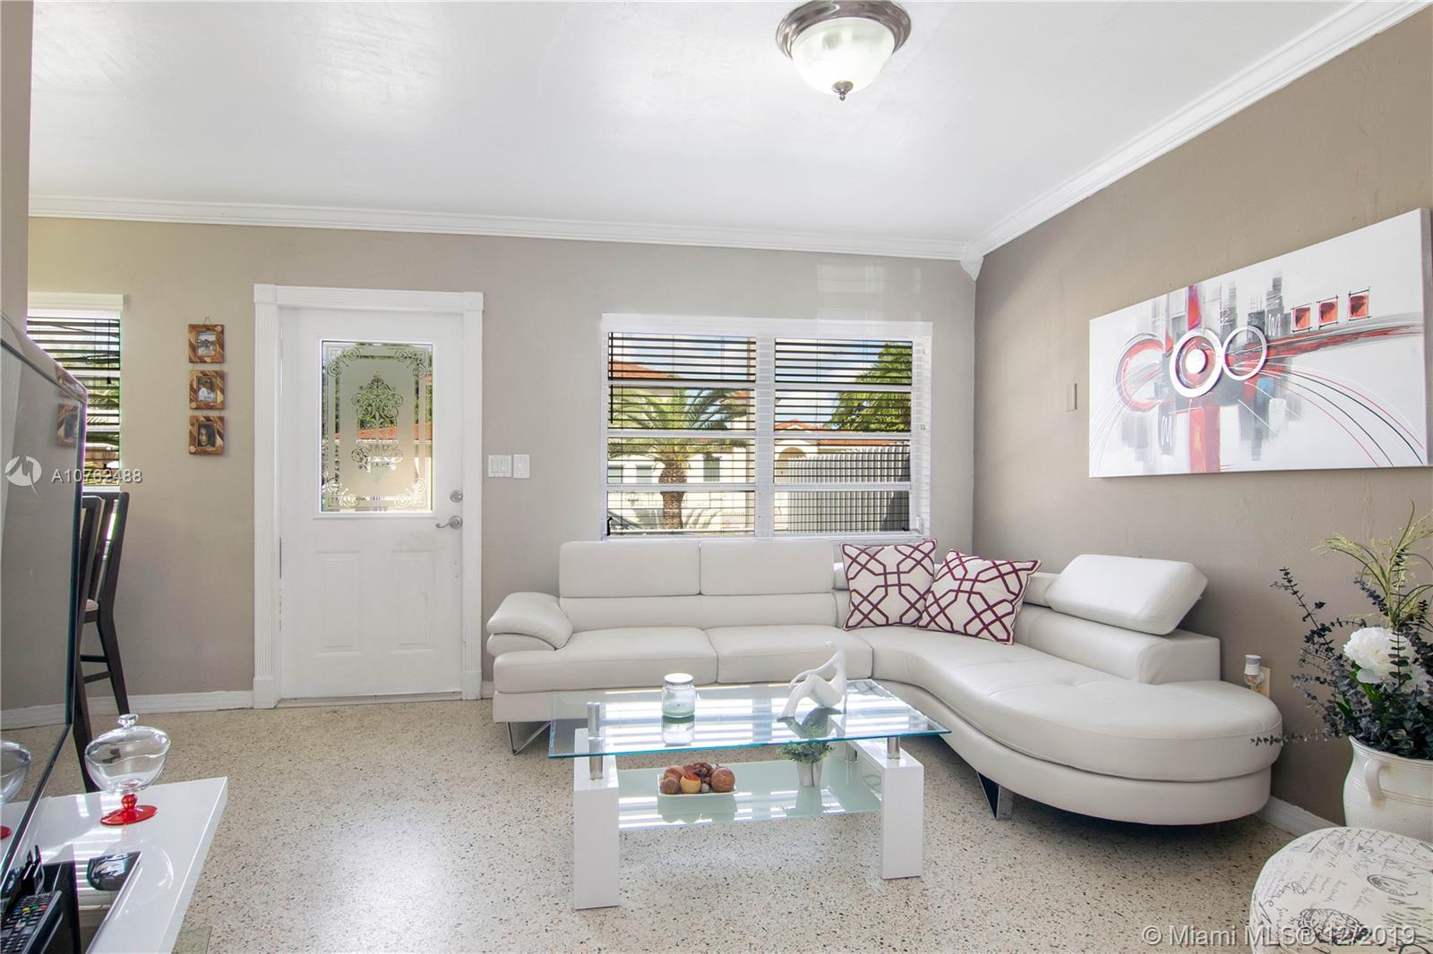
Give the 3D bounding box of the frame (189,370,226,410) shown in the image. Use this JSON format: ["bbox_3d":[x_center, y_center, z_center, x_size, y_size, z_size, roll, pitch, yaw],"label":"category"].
[{"bbox_3d":[-2.547,-0.434,3.591,0.158,0.197,0.020,0,0,-9],"label":"frame"}]

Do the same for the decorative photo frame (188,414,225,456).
[{"bbox_3d":[-2.548,-0.208,3.591,0.160,0.196,0.020,0,0,-9],"label":"decorative photo frame"}]

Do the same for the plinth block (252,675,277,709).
[{"bbox_3d":[-2.283,1.089,3.630,0.105,0.168,0.028,0,1,-8],"label":"plinth block"}]

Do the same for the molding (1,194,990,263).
[{"bbox_3d":[-0.940,-1.306,3.808,4.868,0.080,0.080,0,0,-9],"label":"molding"}]

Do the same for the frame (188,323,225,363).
[{"bbox_3d":[-2.550,-0.664,3.591,0.162,0.196,0.020,0,0,-9],"label":"frame"}]

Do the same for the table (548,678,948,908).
[{"bbox_3d":[0.070,0.957,2.260,1.135,0.436,0.570,0,0,-10],"label":"table"}]

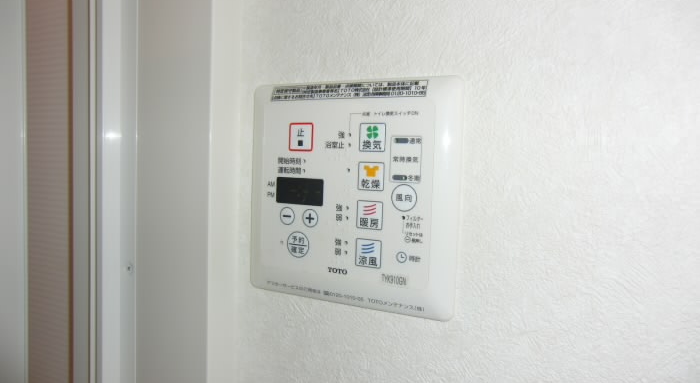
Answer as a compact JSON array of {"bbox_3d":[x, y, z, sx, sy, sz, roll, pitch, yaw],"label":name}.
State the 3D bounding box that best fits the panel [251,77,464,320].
[{"bbox_3d":[-0.004,0.001,0.266,0.124,0.123,0.010,4,4,25],"label":"panel"}]

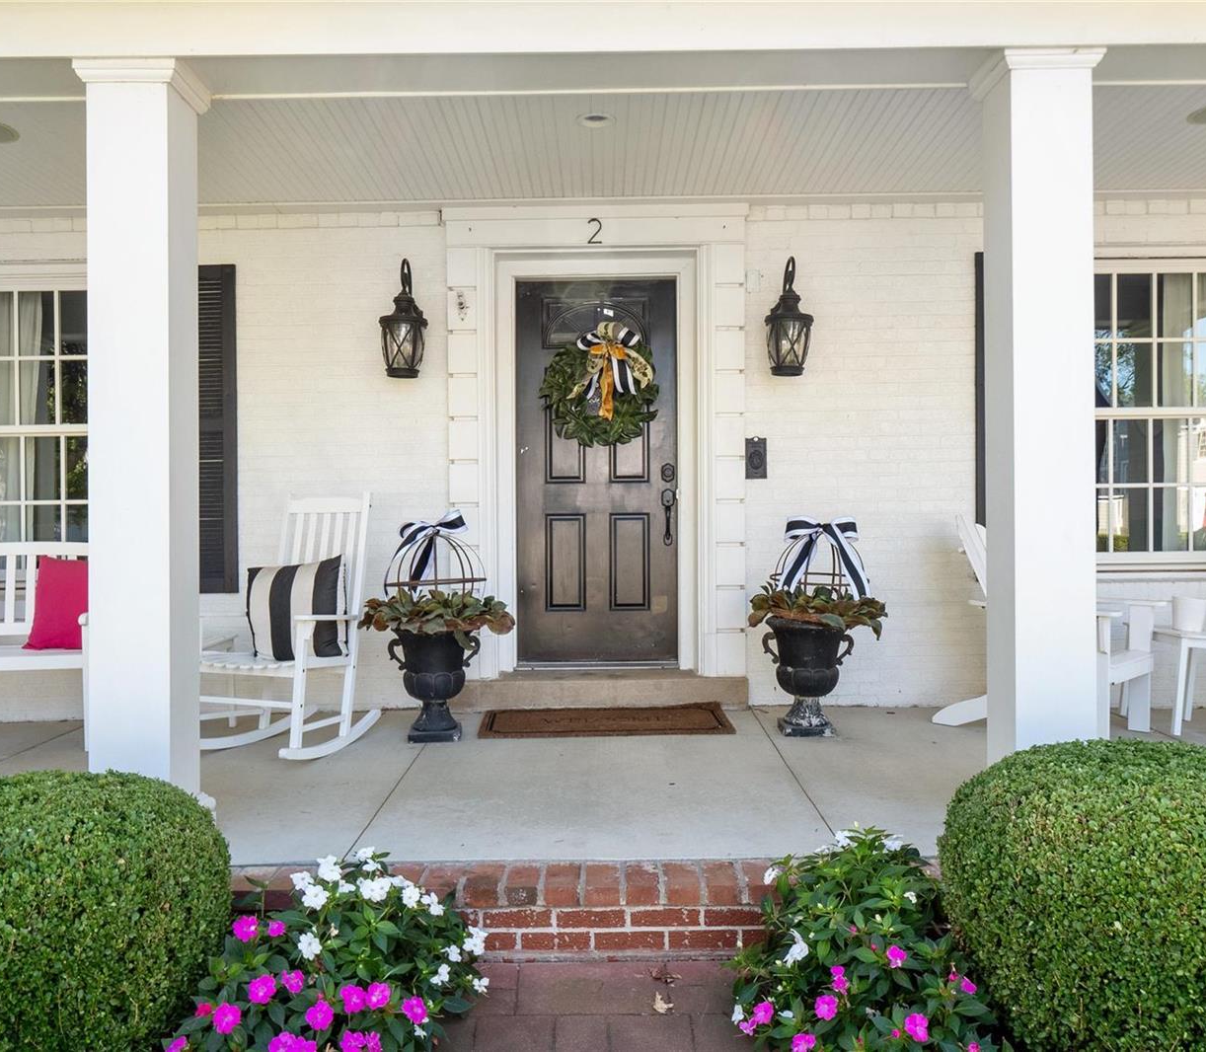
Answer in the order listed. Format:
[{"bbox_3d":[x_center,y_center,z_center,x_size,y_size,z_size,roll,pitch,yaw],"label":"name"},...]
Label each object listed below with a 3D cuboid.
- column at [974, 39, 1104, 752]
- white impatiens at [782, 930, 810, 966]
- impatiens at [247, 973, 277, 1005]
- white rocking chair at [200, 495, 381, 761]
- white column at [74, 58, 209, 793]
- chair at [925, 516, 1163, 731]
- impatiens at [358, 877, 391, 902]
[{"bbox_3d":[1.372,-0.225,3.330,0.310,2.420,0.310,0,0,0],"label":"column"},{"bbox_3d":[0.444,0.970,2.420,0.067,0.082,0.050,0,-10,22],"label":"white impatiens"},{"bbox_3d":[-0.759,1.030,2.350,0.066,0.068,0.035,0,0,-6],"label":"impatiens"},{"bbox_3d":[-1.437,0.428,4.820,0.640,1.120,0.870,0,0,21],"label":"white rocking chair"},{"bbox_3d":[-1.452,-0.190,3.345,0.310,2.450,0.310,0,0,0],"label":"white column"},{"bbox_3d":[2.047,0.437,4.882,0.880,0.970,0.690,0,0,44],"label":"chair"},{"bbox_3d":[-0.565,0.900,2.600,0.082,0.064,0.045,0,-18,-6],"label":"impatiens"}]

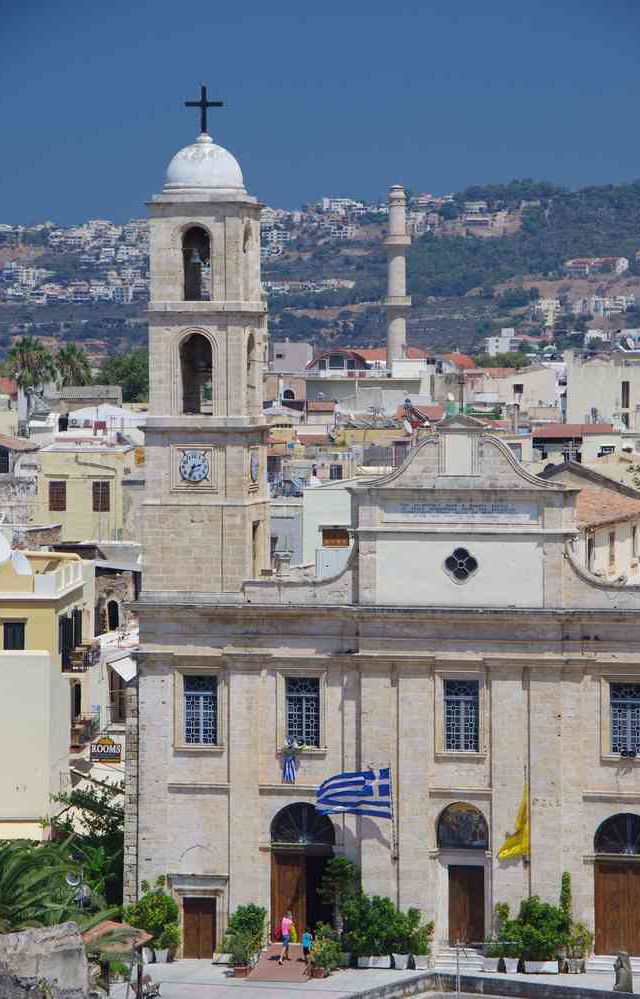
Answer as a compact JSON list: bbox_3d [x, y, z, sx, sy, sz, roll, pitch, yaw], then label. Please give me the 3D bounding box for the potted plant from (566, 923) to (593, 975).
[{"bbox_3d":[7.994,13.832,128.218,0.850,1.580,0.800,0,2,13],"label":"potted plant"}]

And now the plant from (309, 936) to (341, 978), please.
[{"bbox_3d":[0.176,14.543,132.195,0.877,1.181,0.900,0,3,10],"label":"plant"}]

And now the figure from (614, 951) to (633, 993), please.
[{"bbox_3d":[9.098,14.150,124.774,0.600,1.265,0.550,-1,2,-24],"label":"figure"}]

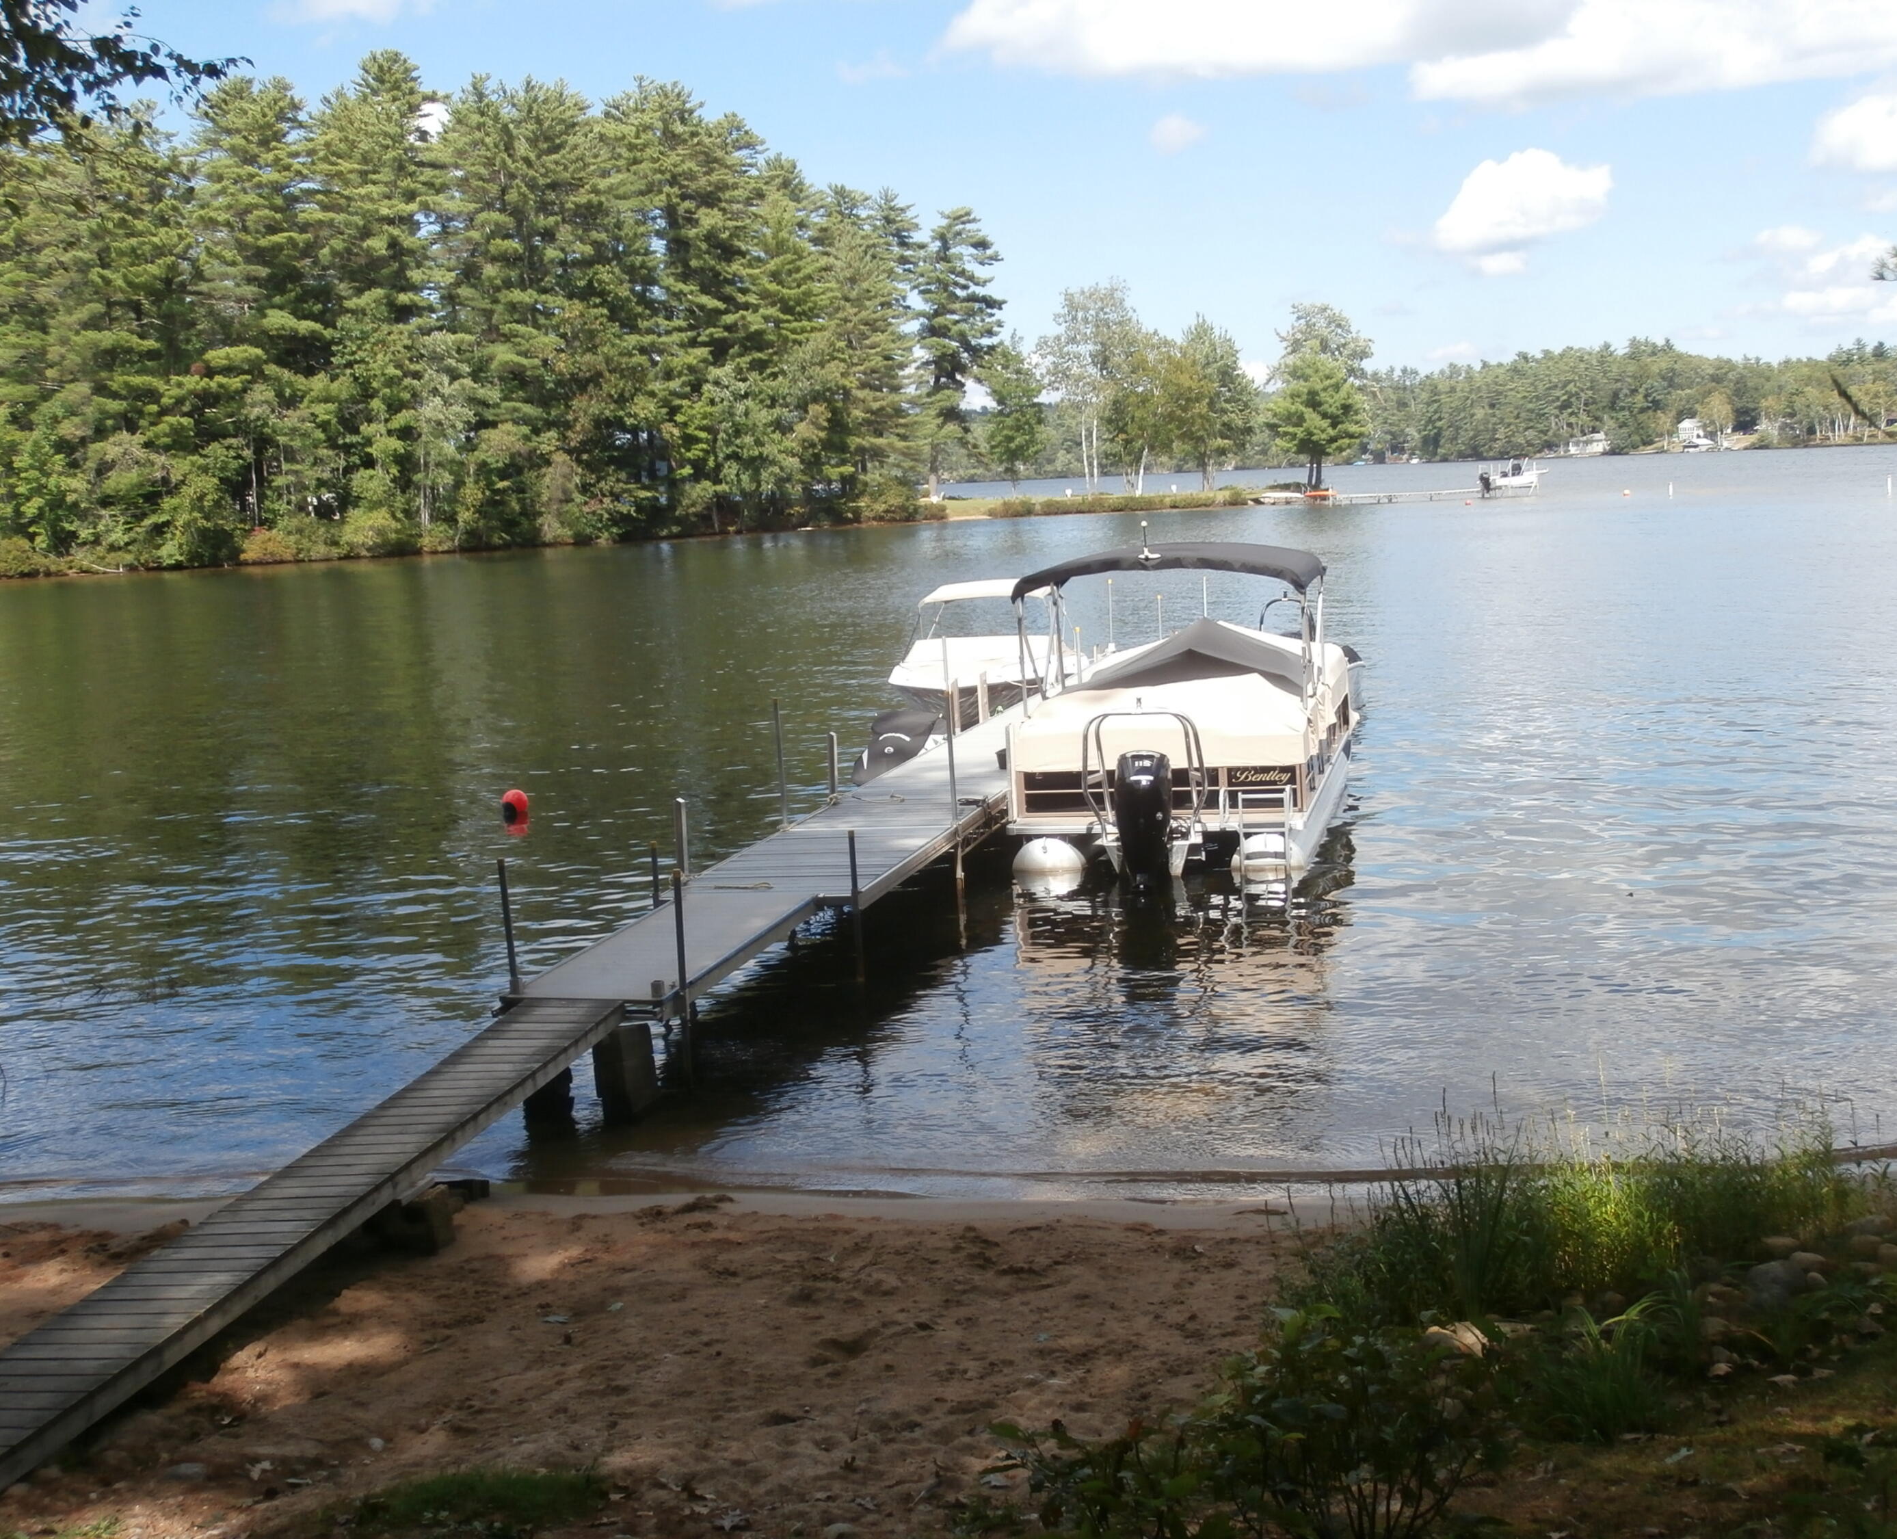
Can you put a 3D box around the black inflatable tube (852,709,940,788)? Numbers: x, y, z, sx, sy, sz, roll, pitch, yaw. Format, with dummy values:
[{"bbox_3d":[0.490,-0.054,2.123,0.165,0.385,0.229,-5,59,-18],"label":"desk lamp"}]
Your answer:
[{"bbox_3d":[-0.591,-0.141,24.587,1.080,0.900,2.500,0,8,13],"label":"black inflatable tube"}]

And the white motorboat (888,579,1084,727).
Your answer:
[{"bbox_3d":[0.520,-1.314,29.941,2.300,2.150,5.700,-1,8,11],"label":"white motorboat"}]

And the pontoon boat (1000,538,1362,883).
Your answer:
[{"bbox_3d":[2.579,-0.837,22.683,2.570,2.950,8.000,0,8,14],"label":"pontoon boat"}]

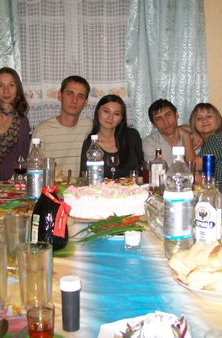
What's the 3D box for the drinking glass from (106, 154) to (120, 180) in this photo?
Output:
[{"bbox_3d":[0.015,0.008,2.680,0.073,0.185,0.073,0,6,0],"label":"drinking glass"}]

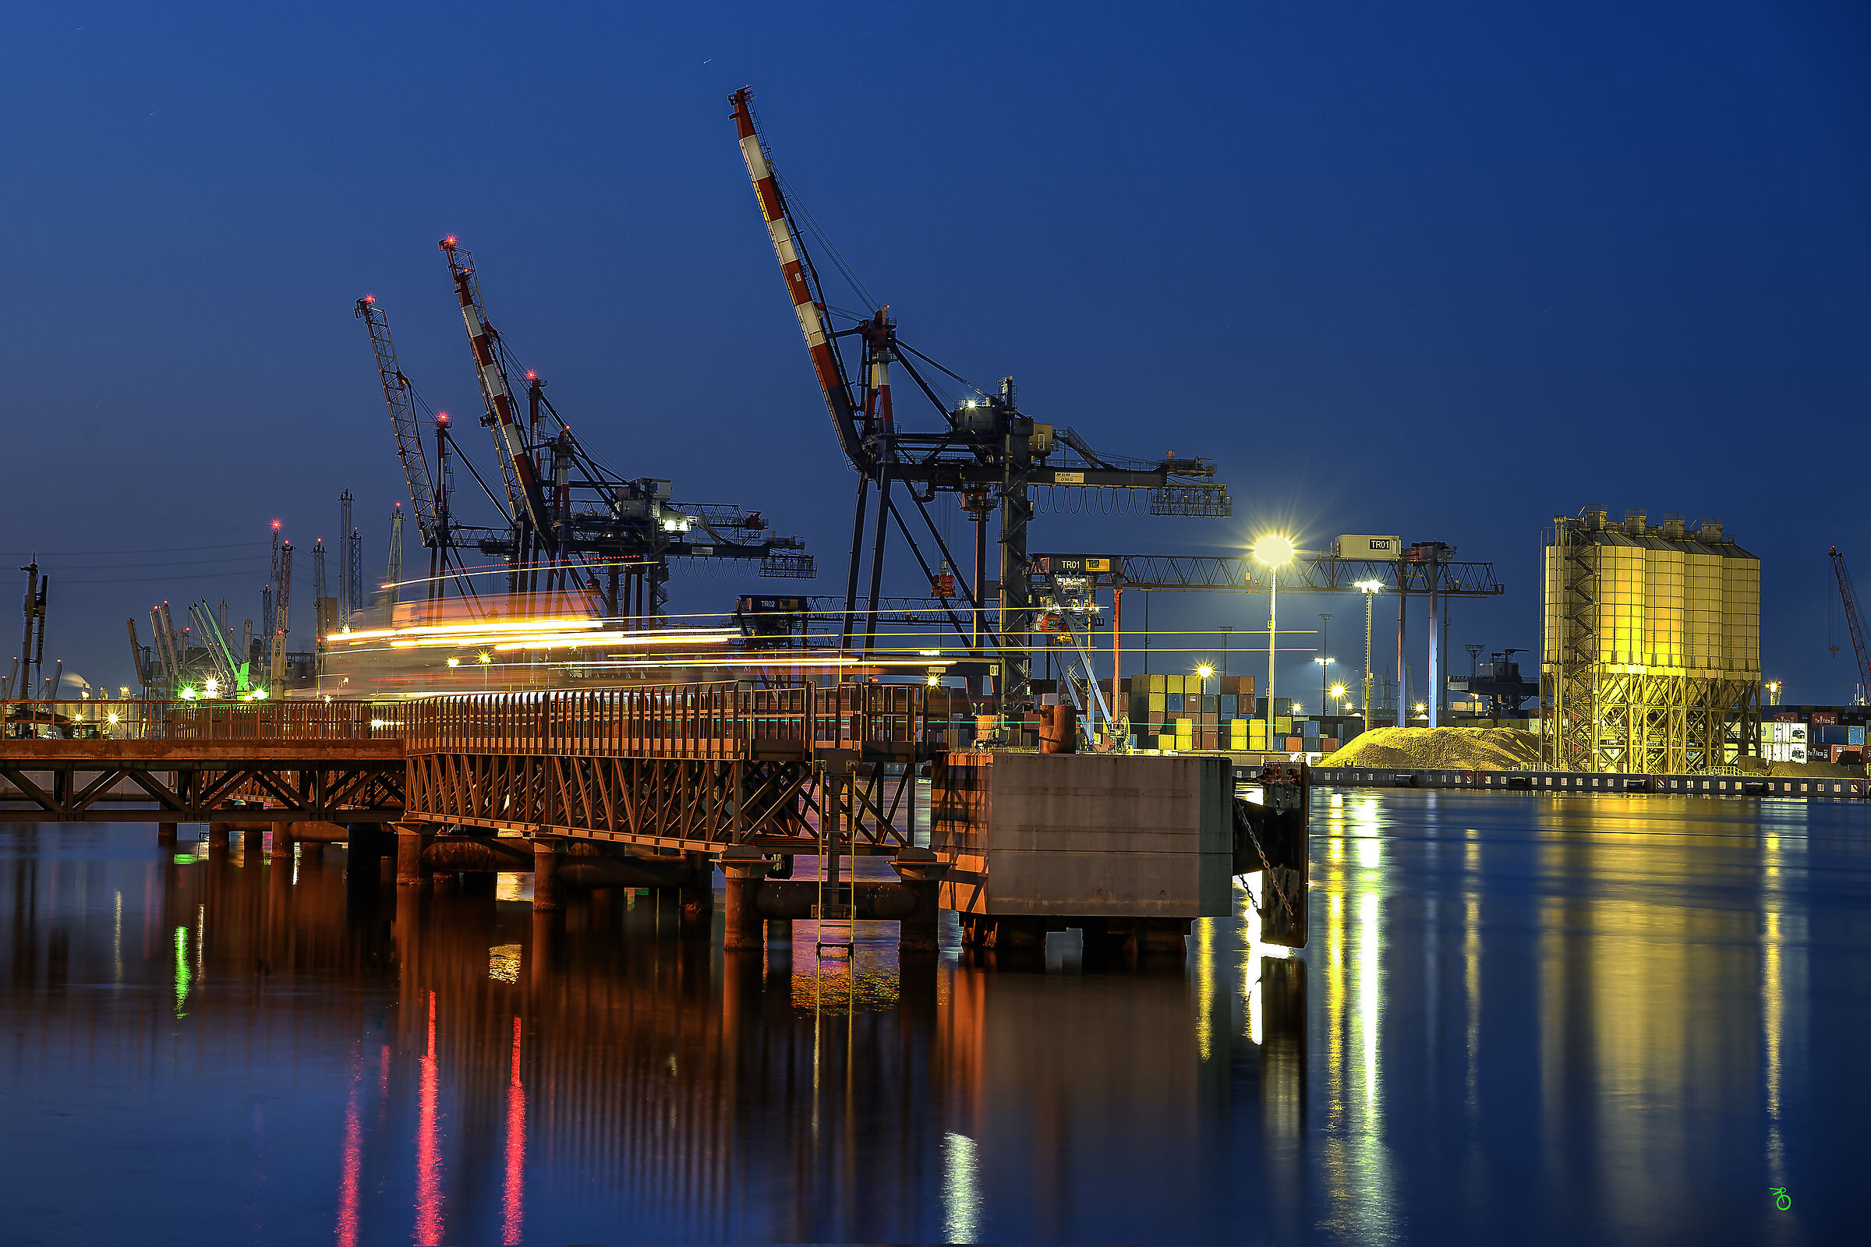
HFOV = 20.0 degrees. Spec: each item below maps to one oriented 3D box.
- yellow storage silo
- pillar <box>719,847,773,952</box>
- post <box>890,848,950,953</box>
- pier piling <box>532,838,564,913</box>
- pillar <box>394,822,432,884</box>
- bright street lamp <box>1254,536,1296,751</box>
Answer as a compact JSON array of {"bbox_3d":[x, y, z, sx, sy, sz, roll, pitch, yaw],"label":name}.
[{"bbox_3d":[96.134,2.866,711.203,13.500,35.000,56.000,0,-2,30],"label":"yellow storage silo"},{"bbox_3d":[-3.034,4.384,84.300,0.820,1.640,0.780,1,-1,-14],"label":"pillar"},{"bbox_3d":[-0.234,4.455,85.000,0.850,1.660,0.800,1,-1,-14],"label":"post"},{"bbox_3d":[-7.526,4.892,102.800,0.640,1.440,0.640,1,-1,-14],"label":"pier piling"},{"bbox_3d":[-11.948,5.266,121.200,0.760,1.430,0.740,1,-1,-14],"label":"pillar"},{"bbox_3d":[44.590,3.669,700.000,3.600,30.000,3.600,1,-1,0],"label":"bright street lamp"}]

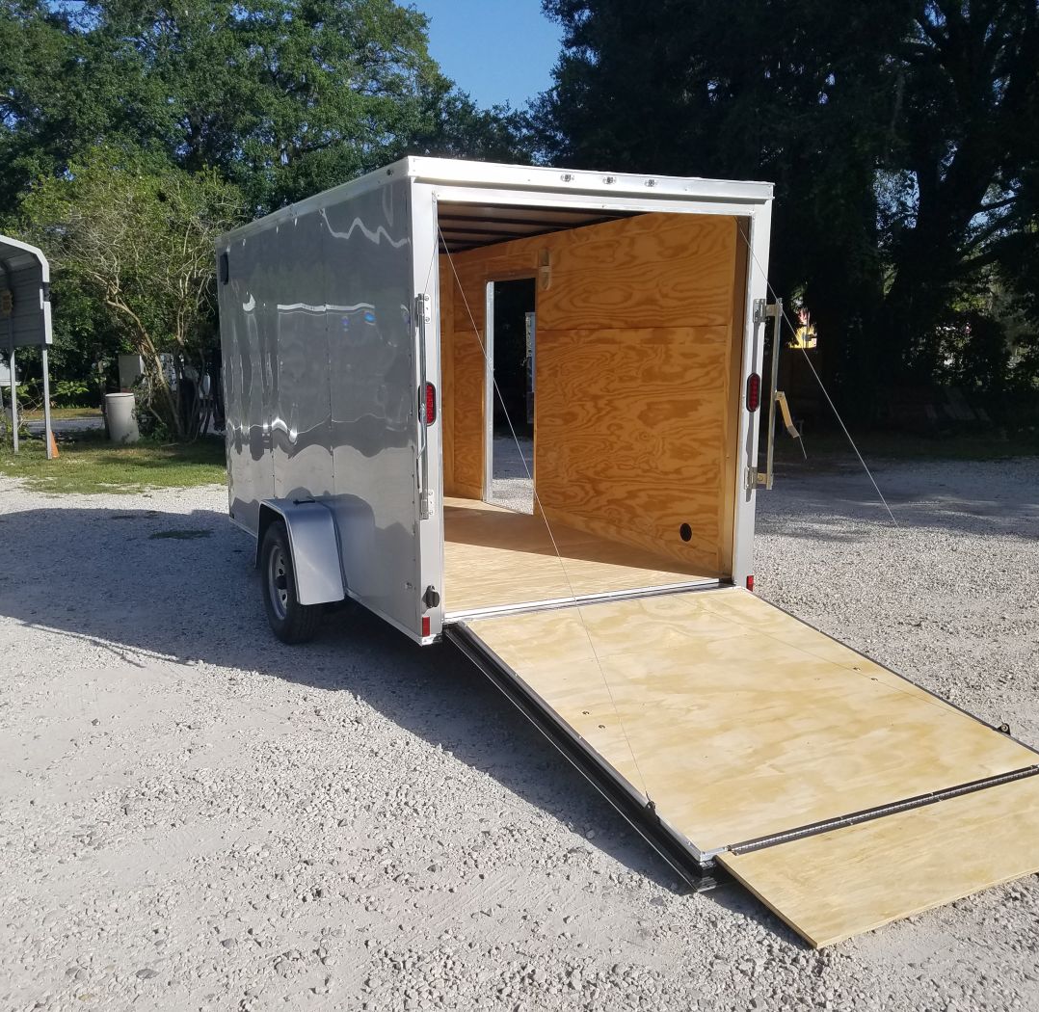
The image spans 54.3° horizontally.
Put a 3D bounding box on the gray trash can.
[{"bbox_3d":[-7.843,-1.727,20.000,0.580,0.960,0.580,-6,8,-21],"label":"gray trash can"}]

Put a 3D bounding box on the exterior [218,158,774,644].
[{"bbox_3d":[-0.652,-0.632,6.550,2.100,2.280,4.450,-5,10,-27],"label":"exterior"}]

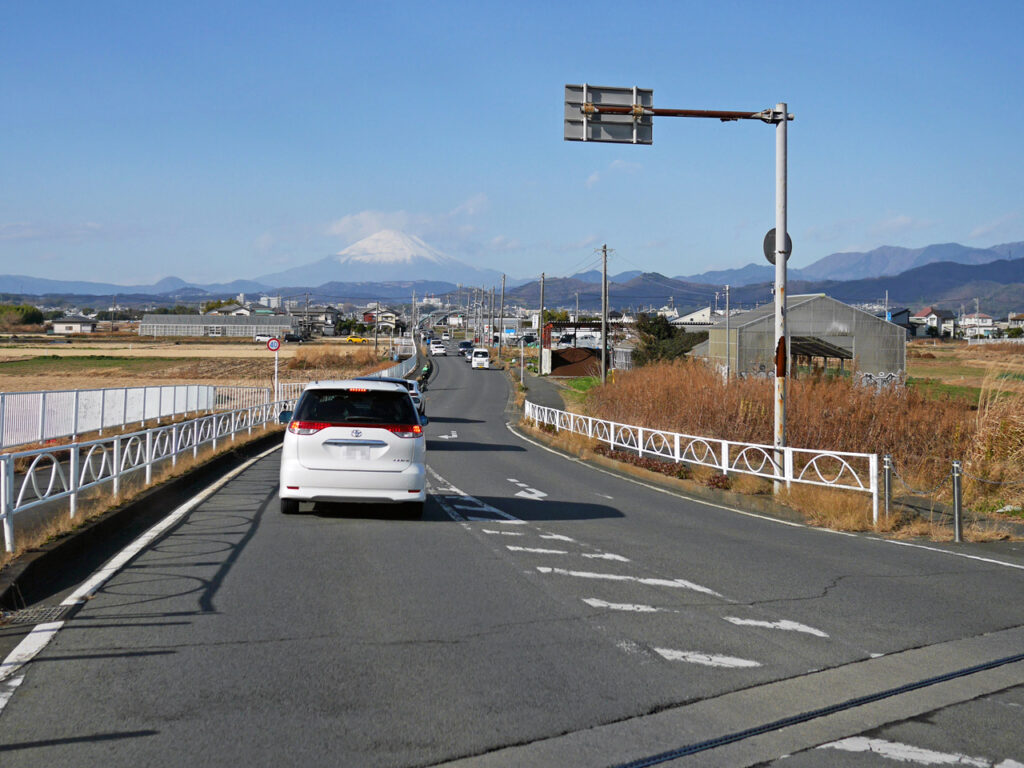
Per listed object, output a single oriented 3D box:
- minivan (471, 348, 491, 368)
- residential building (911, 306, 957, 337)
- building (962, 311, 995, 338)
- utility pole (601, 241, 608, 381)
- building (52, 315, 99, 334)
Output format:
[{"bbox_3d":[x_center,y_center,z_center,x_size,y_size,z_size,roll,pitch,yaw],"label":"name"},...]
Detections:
[{"bbox_3d":[-2.800,-2.370,107.300,1.500,1.900,3.500,0,4,-3],"label":"minivan"},{"bbox_3d":[100.689,-14.537,282.000,11.000,7.600,9.500,1,4,18],"label":"residential building"},{"bbox_3d":[116.050,-14.335,295.000,8.000,7.000,7.800,1,4,18],"label":"building"},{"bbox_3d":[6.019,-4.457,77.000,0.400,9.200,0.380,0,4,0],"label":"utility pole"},{"bbox_3d":[-112.767,-15.207,305.000,10.300,5.200,8.300,0,4,1],"label":"building"}]

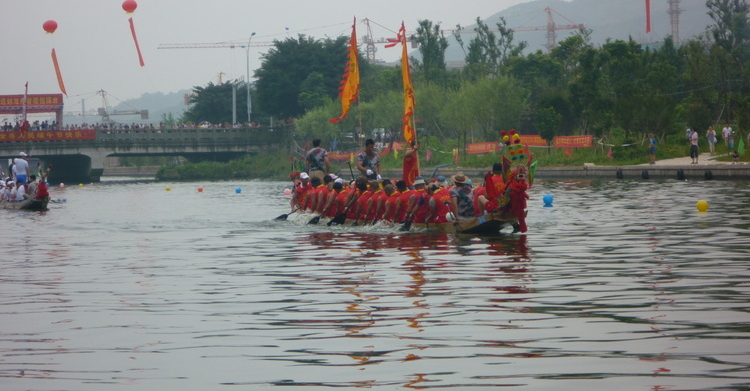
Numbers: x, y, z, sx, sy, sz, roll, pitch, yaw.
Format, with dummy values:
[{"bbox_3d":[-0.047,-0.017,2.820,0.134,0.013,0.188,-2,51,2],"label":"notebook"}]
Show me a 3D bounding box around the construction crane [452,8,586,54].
[{"bbox_3d":[39.148,-34.566,913.345,2.500,39.000,60.000,-1,1,-38],"label":"construction crane"}]

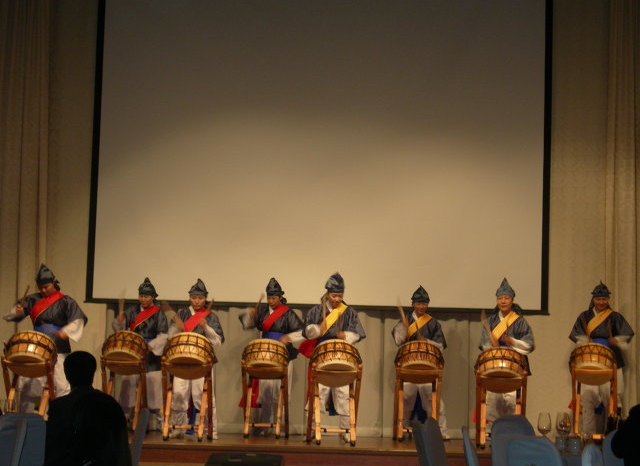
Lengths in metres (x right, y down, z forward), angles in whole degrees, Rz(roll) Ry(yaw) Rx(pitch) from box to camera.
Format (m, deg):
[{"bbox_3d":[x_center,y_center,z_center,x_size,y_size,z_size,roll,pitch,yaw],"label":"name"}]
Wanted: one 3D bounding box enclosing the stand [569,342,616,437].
[{"bbox_3d":[2.960,1.753,18.455,0.510,1.106,0.560,1,-5,5],"label":"stand"}]

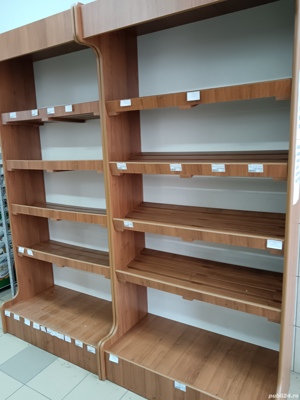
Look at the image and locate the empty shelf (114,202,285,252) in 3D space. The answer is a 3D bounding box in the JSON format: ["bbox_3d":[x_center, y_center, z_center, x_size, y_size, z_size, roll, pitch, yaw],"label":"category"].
[{"bbox_3d":[0.287,0.137,1.847,1.000,0.082,0.360,5,19,32],"label":"empty shelf"}]

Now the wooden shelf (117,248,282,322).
[{"bbox_3d":[0.299,0.482,1.910,1.000,0.082,0.360,5,19,32],"label":"wooden shelf"}]

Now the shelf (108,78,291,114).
[{"bbox_3d":[0.263,-0.555,1.721,1.000,0.082,0.360,5,19,32],"label":"shelf"}]

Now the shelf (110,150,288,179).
[{"bbox_3d":[0.275,-0.207,1.785,1.000,0.082,0.360,5,19,32],"label":"shelf"}]

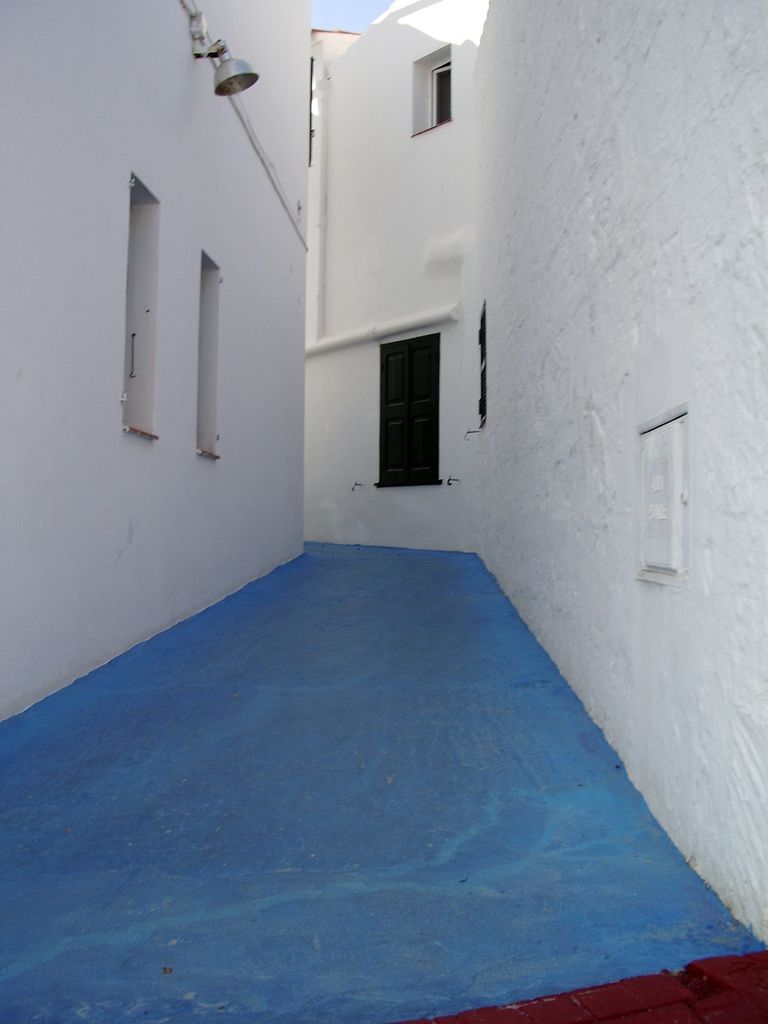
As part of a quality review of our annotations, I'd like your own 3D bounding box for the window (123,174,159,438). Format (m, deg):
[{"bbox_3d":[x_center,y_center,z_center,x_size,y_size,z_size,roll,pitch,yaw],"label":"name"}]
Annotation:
[{"bbox_3d":[-1.586,-1.262,6.484,0.200,1.562,0.606,0,-2,4],"label":"window"}]

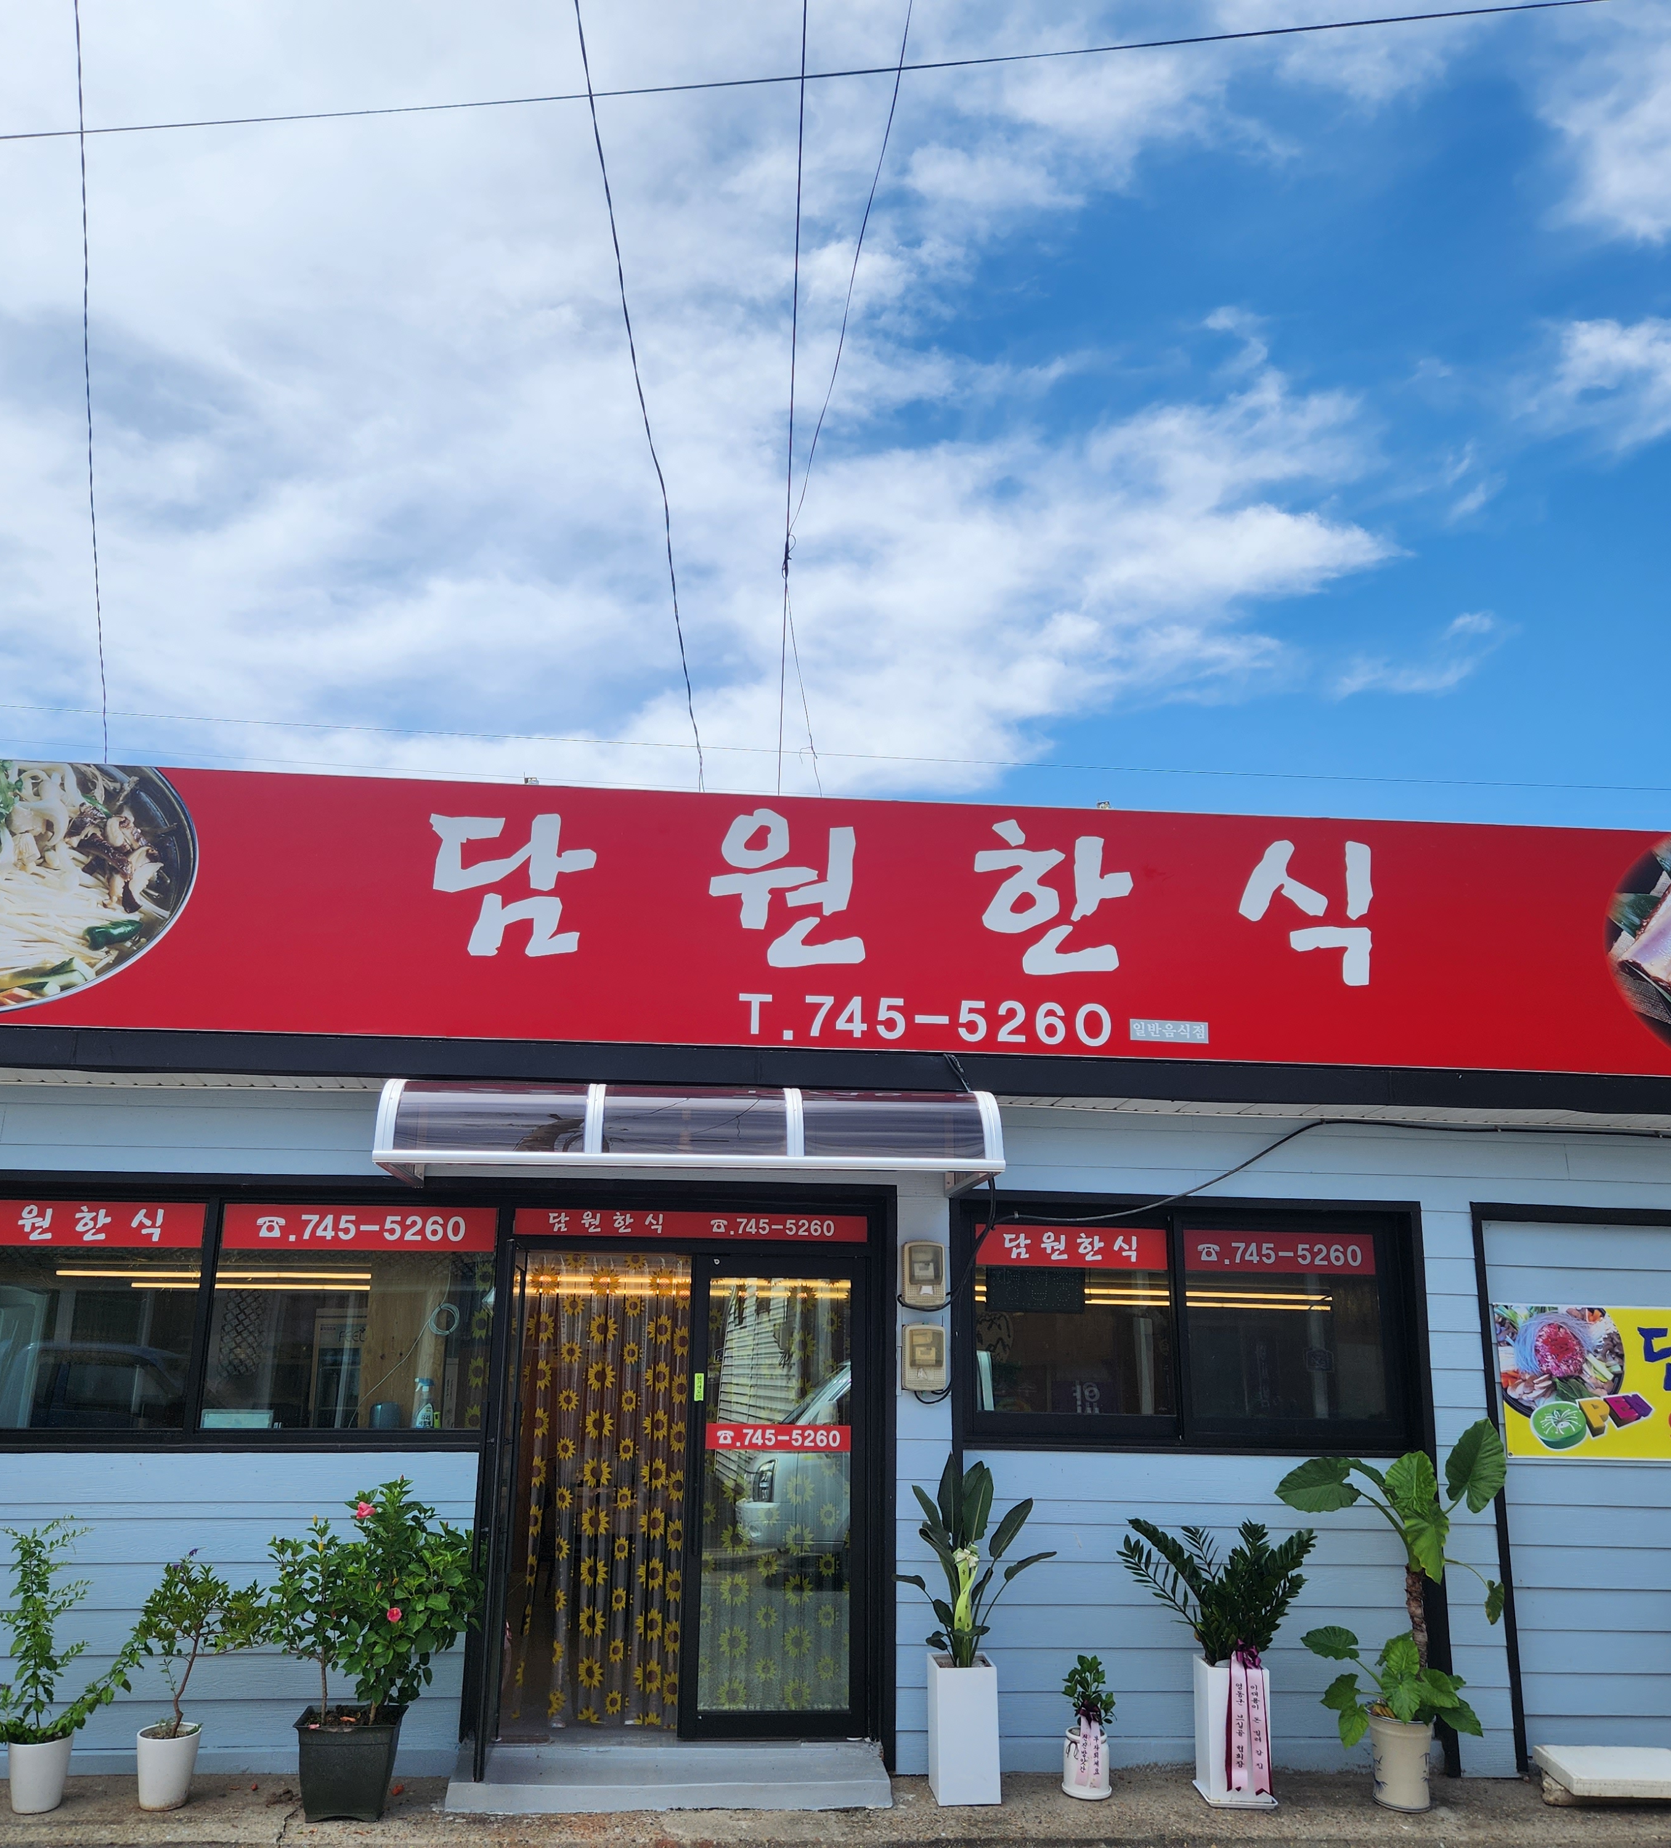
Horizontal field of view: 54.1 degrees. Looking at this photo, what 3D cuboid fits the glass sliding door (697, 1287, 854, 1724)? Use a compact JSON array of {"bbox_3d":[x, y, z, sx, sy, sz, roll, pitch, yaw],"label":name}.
[{"bbox_3d":[-0.241,2.402,6.942,0.670,1.800,0.050,2,-13,-5],"label":"glass sliding door"}]

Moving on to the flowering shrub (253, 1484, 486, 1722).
[{"bbox_3d":[-1.798,2.593,6.308,0.818,0.833,0.700,2,-14,-5],"label":"flowering shrub"}]

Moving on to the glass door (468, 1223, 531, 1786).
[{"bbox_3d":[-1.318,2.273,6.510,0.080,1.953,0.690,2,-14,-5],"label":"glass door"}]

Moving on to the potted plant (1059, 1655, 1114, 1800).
[{"bbox_3d":[0.963,3.060,6.264,0.219,0.492,0.190,2,-13,-5],"label":"potted plant"}]

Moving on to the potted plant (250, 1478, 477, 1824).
[{"bbox_3d":[-1.800,2.754,6.269,0.818,1.165,0.700,2,-14,-5],"label":"potted plant"}]

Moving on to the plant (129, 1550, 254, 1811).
[{"bbox_3d":[-2.463,2.882,6.267,0.462,0.896,0.440,2,-14,-5],"label":"plant"}]

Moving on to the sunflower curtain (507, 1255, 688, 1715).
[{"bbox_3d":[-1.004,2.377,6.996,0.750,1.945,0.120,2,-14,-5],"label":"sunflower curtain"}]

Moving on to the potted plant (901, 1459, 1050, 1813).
[{"bbox_3d":[0.540,2.684,6.303,0.620,1.224,0.420,2,-13,-5],"label":"potted plant"}]

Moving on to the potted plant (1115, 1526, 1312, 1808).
[{"bbox_3d":[1.488,2.817,6.300,0.788,1.004,0.450,2,-13,-5],"label":"potted plant"}]

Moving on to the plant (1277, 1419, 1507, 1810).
[{"bbox_3d":[2.189,2.641,6.338,0.946,1.393,0.620,2,-13,-5],"label":"plant"}]

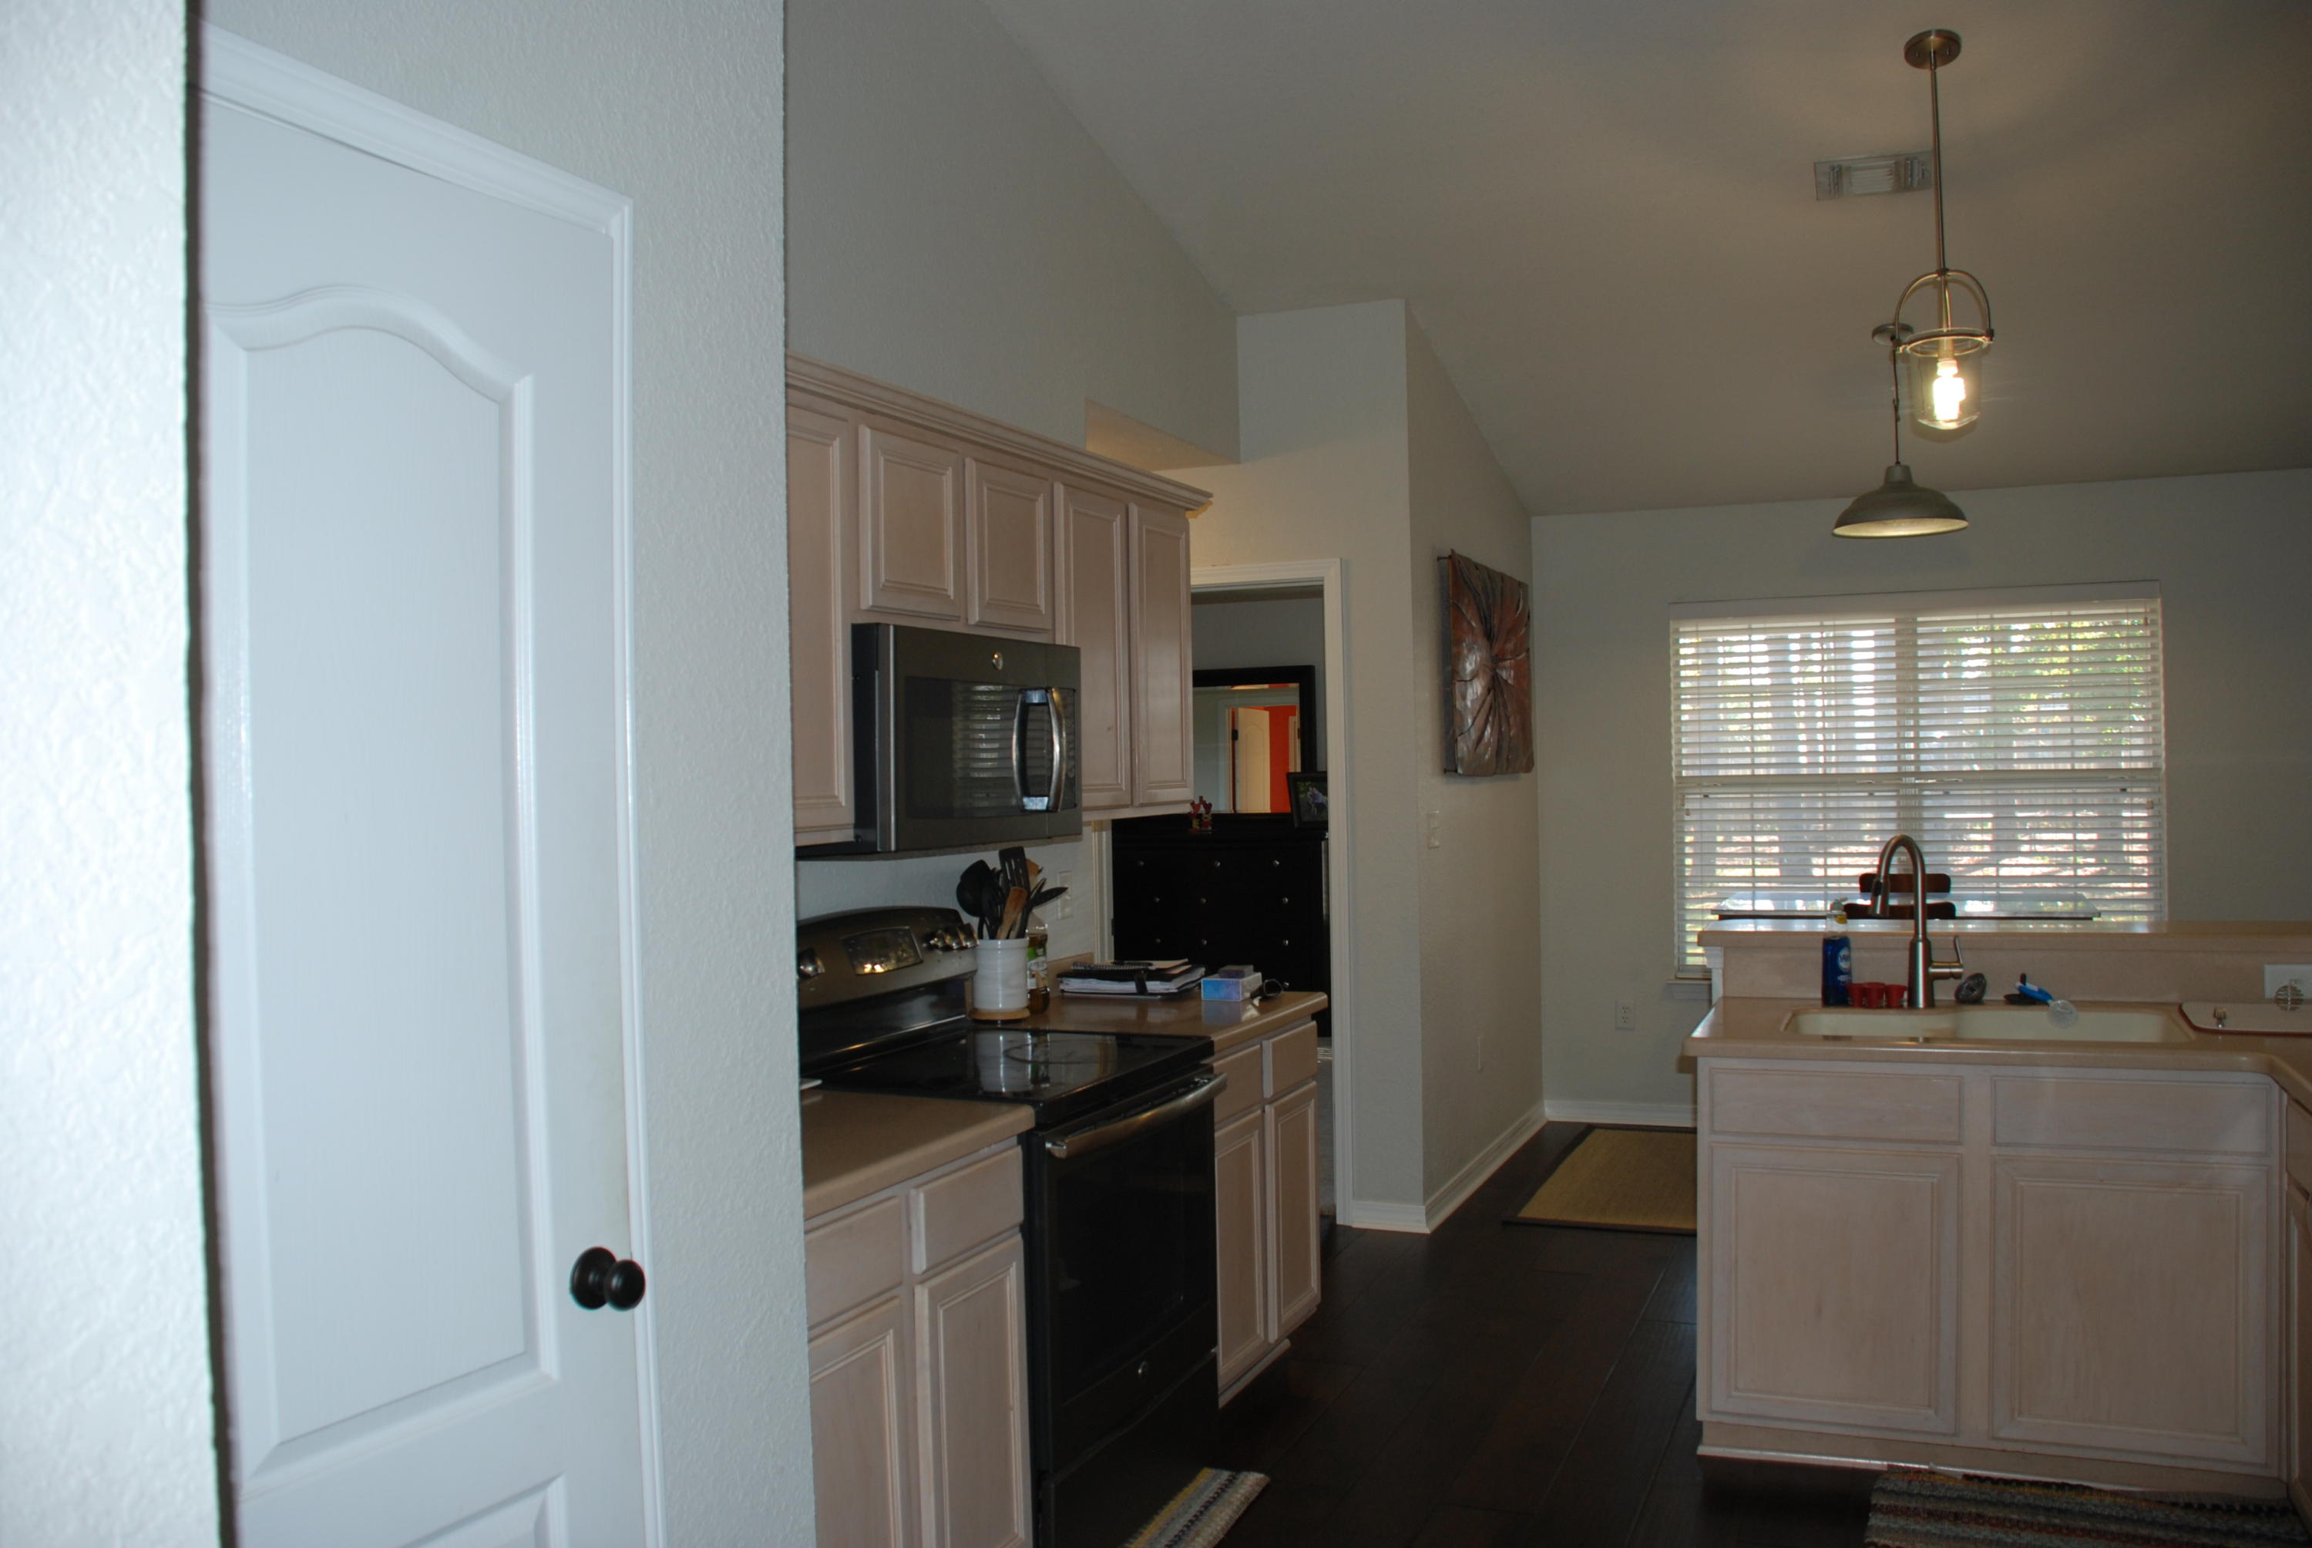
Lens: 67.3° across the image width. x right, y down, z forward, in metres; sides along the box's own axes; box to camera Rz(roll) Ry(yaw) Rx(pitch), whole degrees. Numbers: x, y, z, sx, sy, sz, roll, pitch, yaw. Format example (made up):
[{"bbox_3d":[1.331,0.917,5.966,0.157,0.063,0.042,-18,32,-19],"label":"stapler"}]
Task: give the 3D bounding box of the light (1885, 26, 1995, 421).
[{"bbox_3d":[1.842,-1.276,4.054,0.209,0.951,0.200,-1,0,24],"label":"light"}]

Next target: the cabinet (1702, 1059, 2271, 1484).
[{"bbox_3d":[1.720,1.005,3.635,1.041,0.853,0.600,-1,0,24],"label":"cabinet"}]

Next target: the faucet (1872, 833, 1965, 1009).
[{"bbox_3d":[1.681,0.328,3.813,0.220,0.398,0.130,-1,0,-33],"label":"faucet"}]

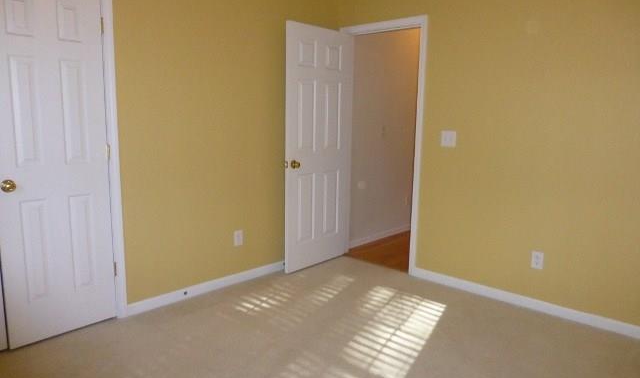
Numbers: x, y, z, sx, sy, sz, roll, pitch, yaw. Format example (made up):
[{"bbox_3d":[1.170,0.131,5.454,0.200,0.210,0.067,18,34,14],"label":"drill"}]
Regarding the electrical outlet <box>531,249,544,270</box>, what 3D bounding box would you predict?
[{"bbox_3d":[1.497,0.492,3.056,0.075,0.118,0.012,9,12,43],"label":"electrical outlet"}]

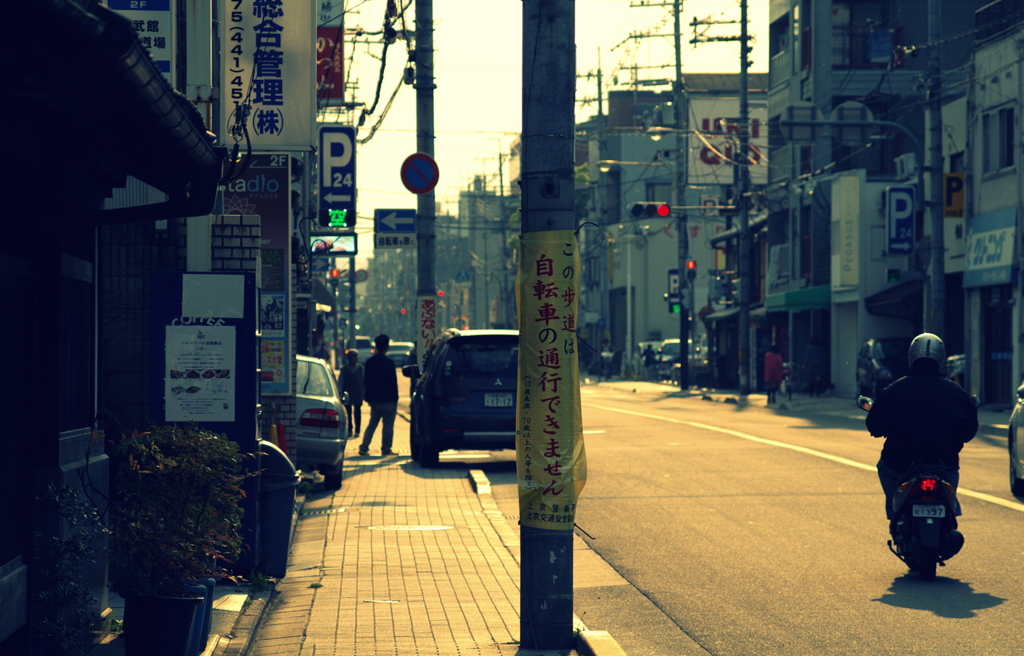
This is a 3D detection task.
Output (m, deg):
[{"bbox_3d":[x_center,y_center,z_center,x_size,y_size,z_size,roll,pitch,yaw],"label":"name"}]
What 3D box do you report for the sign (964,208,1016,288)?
[{"bbox_3d":[8.953,-1.470,83.500,0.280,1.360,5.800,0,0,-2],"label":"sign"}]

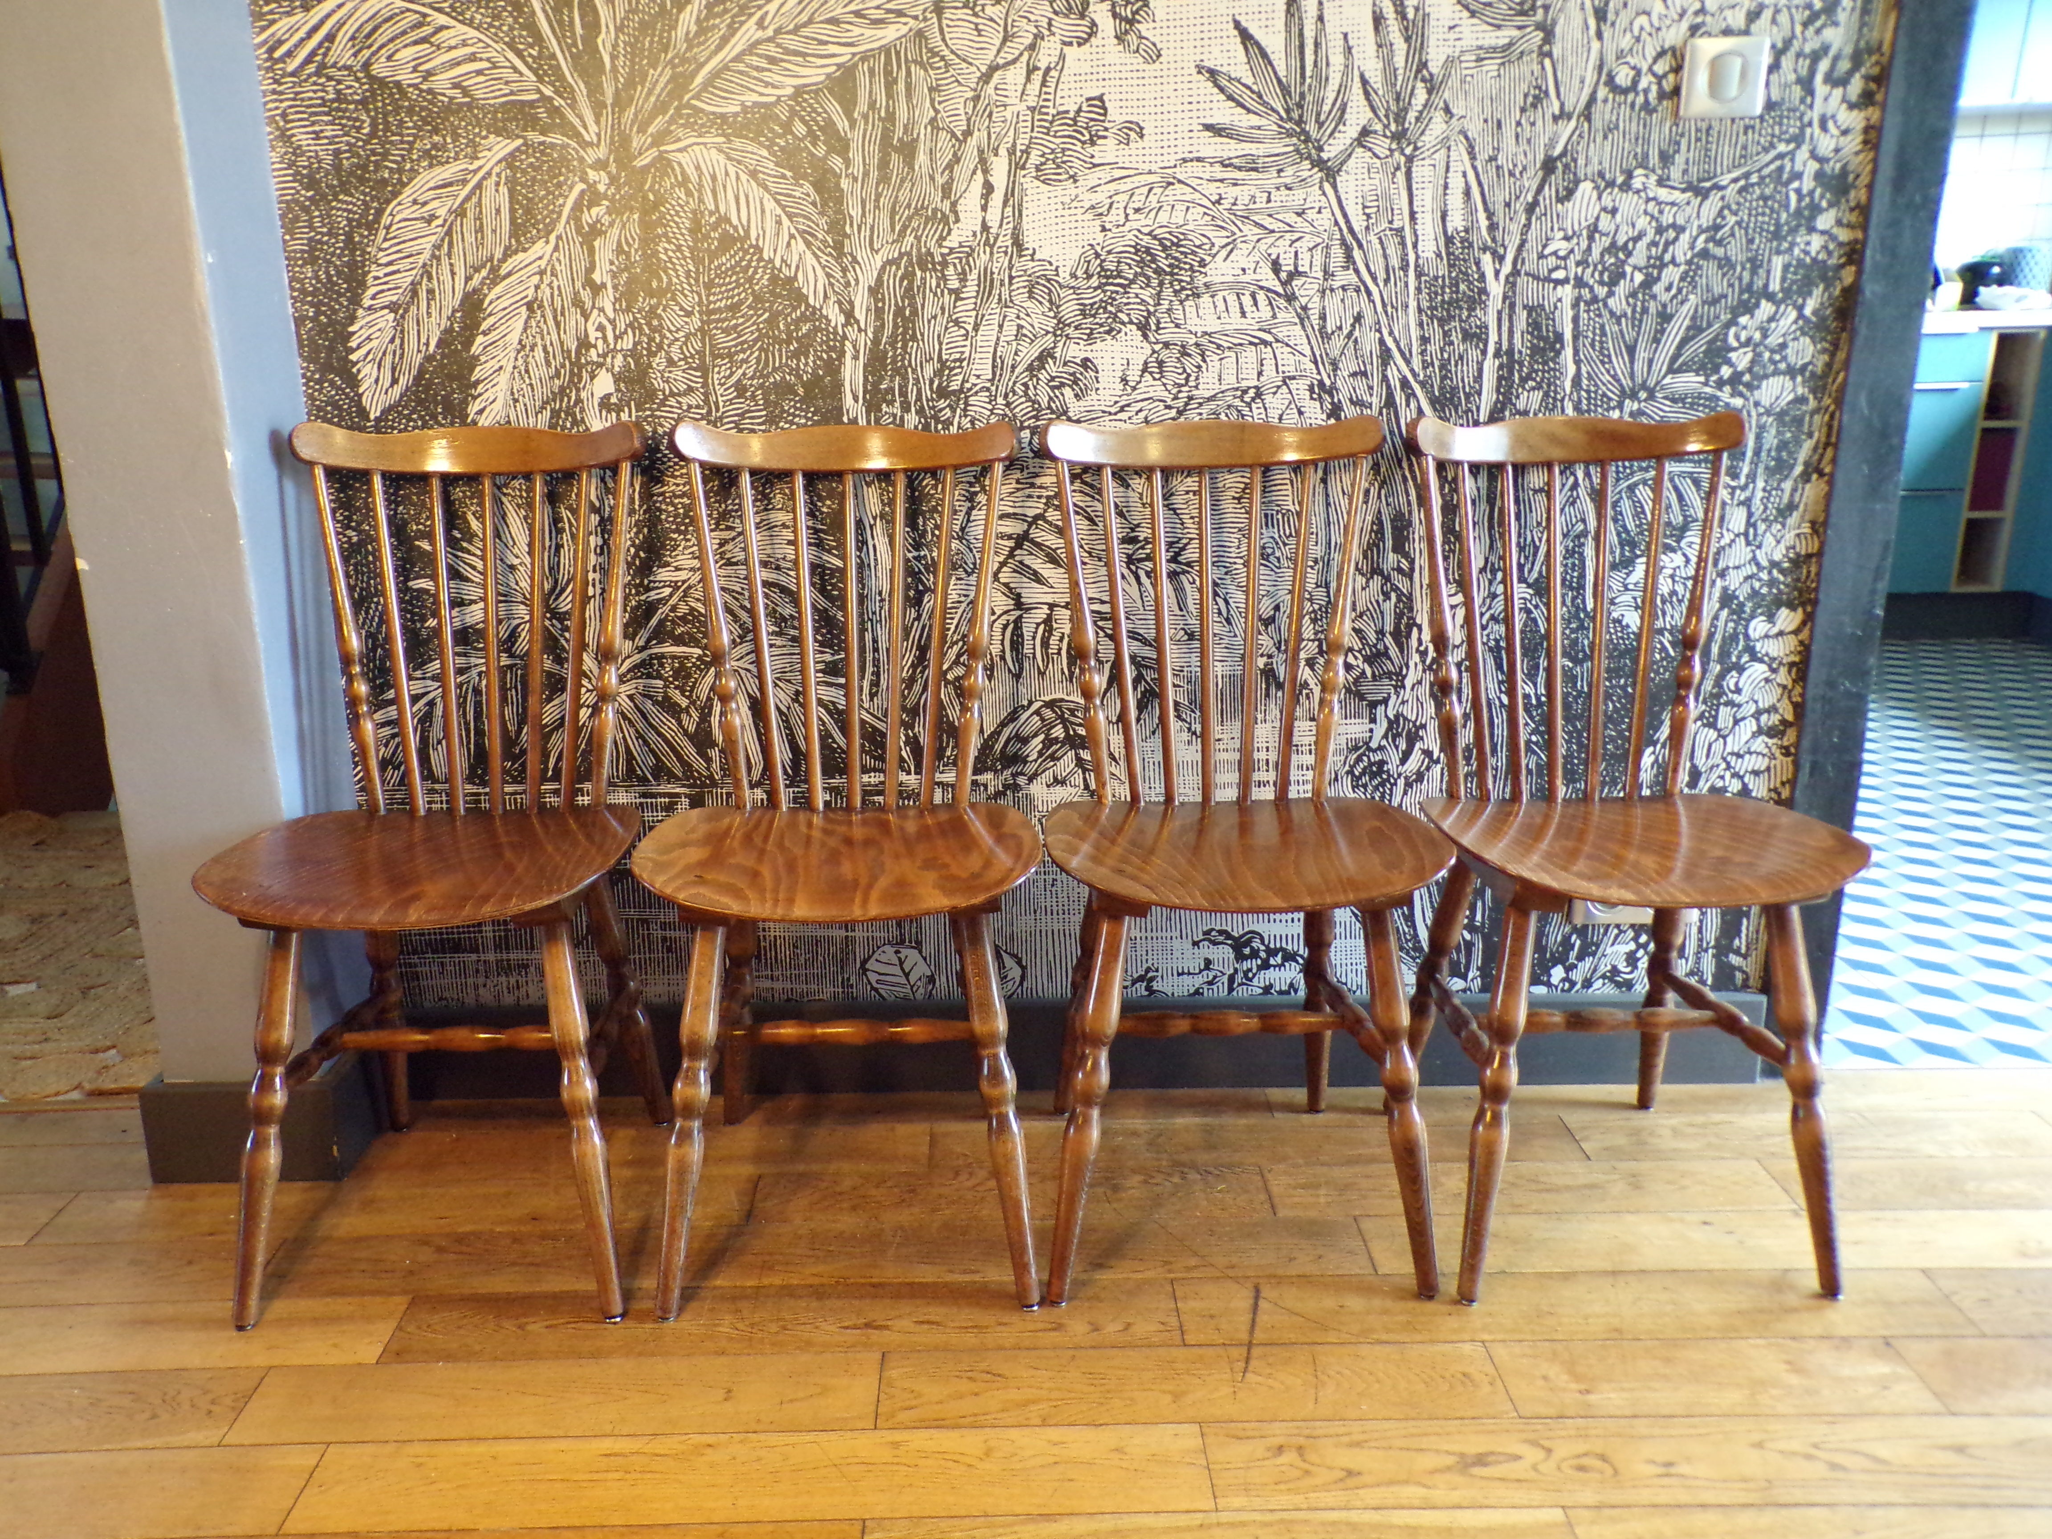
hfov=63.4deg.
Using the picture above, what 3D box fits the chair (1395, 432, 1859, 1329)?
[{"bbox_3d":[0.637,0.075,1.804,0.430,0.864,0.468,-1,17,-2],"label":"chair"}]

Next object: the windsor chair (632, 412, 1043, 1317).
[{"bbox_3d":[-0.192,0.084,1.787,0.430,0.864,0.468,-1,17,-2],"label":"windsor chair"}]

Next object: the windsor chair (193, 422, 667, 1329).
[{"bbox_3d":[-0.615,0.089,1.778,0.430,0.864,0.468,-1,17,-1],"label":"windsor chair"}]

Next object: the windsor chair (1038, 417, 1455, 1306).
[{"bbox_3d":[0.221,0.077,1.803,0.430,0.864,0.468,-1,17,-2],"label":"windsor chair"}]

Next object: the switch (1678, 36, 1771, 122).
[{"bbox_3d":[0.762,-0.753,1.806,0.083,0.082,0.012,-1,17,-1],"label":"switch"}]

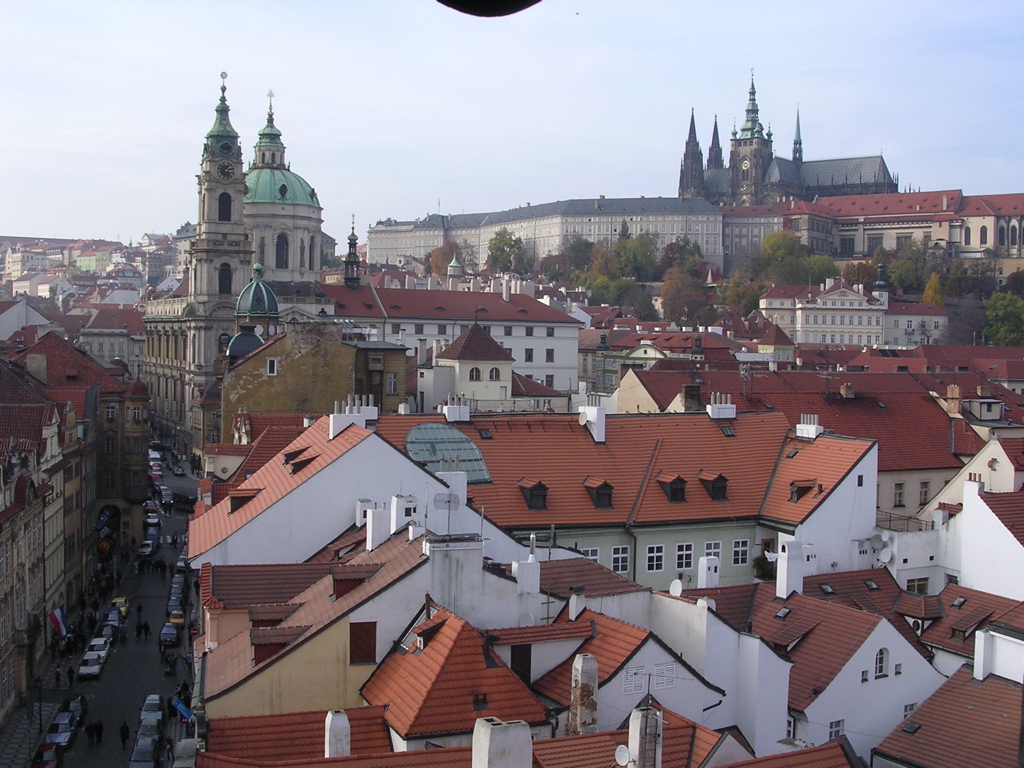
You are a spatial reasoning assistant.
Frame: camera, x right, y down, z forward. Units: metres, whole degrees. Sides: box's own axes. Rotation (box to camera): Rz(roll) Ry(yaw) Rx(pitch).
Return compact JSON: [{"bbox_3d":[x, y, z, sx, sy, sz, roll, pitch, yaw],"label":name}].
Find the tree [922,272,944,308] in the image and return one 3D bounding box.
[{"bbox_3d":[118.024,-25.932,340.000,5.600,11.000,5.600,1,2,0],"label":"tree"}]

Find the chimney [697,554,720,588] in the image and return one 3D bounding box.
[{"bbox_3d":[11.406,11.105,70.380,0.870,2.300,1.020,0,2,-18],"label":"chimney"}]

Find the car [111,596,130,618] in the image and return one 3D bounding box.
[{"bbox_3d":[-39.463,22.523,122.000,1.640,1.450,3.750,1,2,-13],"label":"car"}]

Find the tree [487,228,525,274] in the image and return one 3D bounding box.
[{"bbox_3d":[-3.234,-60.866,560.355,17.000,21.880,17.000,1,2,0],"label":"tree"}]

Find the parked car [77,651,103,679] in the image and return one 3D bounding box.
[{"bbox_3d":[-36.445,24.583,105.190,1.660,1.410,4.000,1,2,-13],"label":"parked car"}]

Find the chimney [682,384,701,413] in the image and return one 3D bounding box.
[{"bbox_3d":[15.139,1.276,102.000,1.550,2.450,0.600,0,3,-26],"label":"chimney"}]

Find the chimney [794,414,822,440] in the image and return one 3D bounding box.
[{"bbox_3d":[20.387,2.898,83.000,0.740,1.670,1.820,0,3,-30],"label":"chimney"}]

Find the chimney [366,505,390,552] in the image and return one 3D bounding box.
[{"bbox_3d":[-6.751,7.368,61.500,0.980,2.220,0.730,0,3,-27],"label":"chimney"}]

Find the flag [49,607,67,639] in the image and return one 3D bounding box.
[{"bbox_3d":[-38.555,20.272,103.000,1.450,2.700,0.400,1,2,-13],"label":"flag"}]

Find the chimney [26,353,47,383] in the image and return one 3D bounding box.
[{"bbox_3d":[-47.828,-1.560,122.000,1.800,3.000,0.700,1,2,-13],"label":"chimney"}]

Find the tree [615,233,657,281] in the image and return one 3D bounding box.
[{"bbox_3d":[51.328,-52.152,500.000,17.000,19.000,15.000,1,2,0],"label":"tree"}]

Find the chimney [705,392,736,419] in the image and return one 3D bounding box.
[{"bbox_3d":[15.011,1.553,87.000,2.020,1.870,0.680,0,3,-24],"label":"chimney"}]

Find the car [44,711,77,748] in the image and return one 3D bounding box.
[{"bbox_3d":[-32.584,25.209,87.748,1.700,1.420,4.300,1,2,-13],"label":"car"}]

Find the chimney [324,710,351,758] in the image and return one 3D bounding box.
[{"bbox_3d":[-7.035,14.303,48.782,0.850,2.300,0.950,1,2,-18],"label":"chimney"}]

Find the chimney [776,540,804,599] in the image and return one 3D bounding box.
[{"bbox_3d":[14.561,9.723,63.500,1.120,2.750,0.740,0,2,-28],"label":"chimney"}]

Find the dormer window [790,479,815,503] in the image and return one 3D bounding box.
[{"bbox_3d":[21.803,8.000,90.936,1.750,1.680,1.320,0,2,-23],"label":"dormer window"}]

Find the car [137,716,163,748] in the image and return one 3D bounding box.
[{"bbox_3d":[-26.629,25.730,88.937,1.670,1.430,4.150,1,2,-13],"label":"car"}]

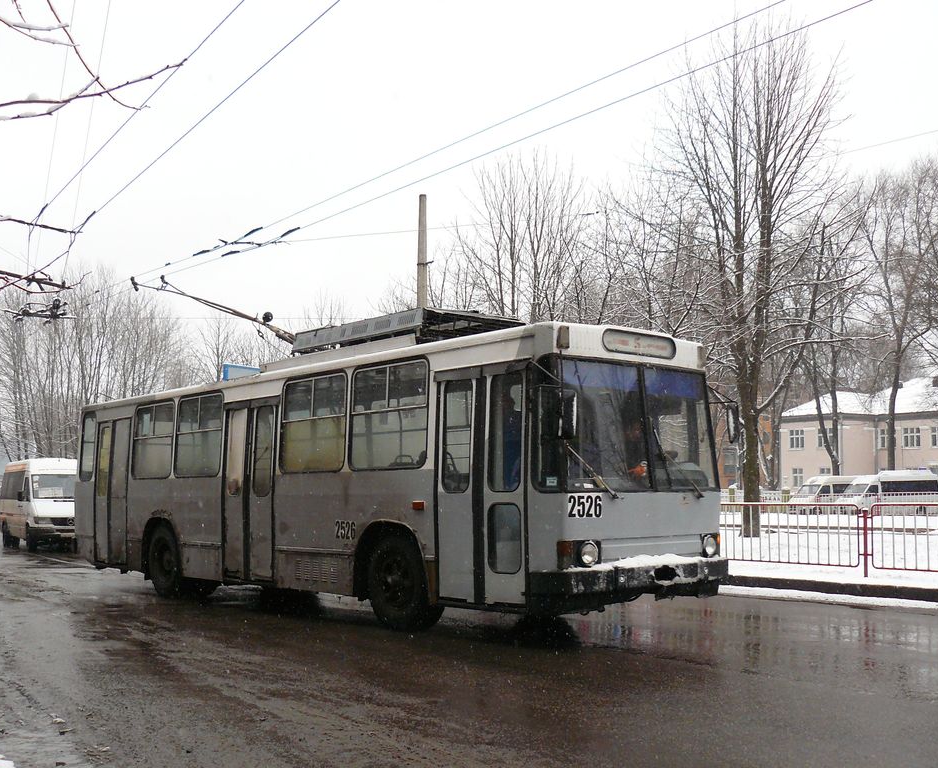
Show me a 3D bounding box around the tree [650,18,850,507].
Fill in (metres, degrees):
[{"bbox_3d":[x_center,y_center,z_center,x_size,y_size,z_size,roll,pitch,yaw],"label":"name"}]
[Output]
[{"bbox_3d":[7.587,-2.972,28.769,5.000,14.100,5.000,0,-6,0],"label":"tree"}]

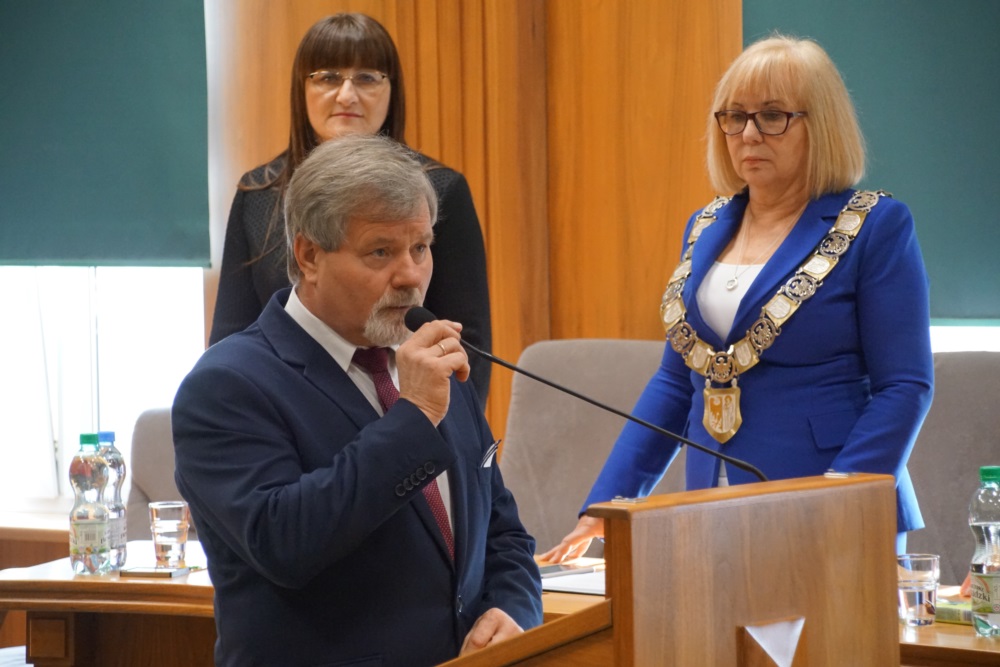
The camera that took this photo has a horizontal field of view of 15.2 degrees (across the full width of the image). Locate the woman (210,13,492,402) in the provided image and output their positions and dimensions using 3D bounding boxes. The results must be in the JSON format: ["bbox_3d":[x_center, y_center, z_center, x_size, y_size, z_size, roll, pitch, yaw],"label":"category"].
[{"bbox_3d":[-0.253,0.269,6.519,0.490,1.650,0.310,-1,4,2],"label":"woman"}]

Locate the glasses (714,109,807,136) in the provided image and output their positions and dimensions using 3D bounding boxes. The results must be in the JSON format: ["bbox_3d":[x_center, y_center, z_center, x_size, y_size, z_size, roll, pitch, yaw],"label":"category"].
[{"bbox_3d":[0.439,-0.339,5.991,0.140,0.043,0.143,2,5,31],"label":"glasses"}]

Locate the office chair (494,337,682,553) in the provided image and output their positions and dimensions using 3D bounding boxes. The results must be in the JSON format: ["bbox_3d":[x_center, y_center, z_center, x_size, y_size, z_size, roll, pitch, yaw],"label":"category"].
[{"bbox_3d":[0.156,0.565,6.461,0.600,1.060,0.620,0,4,14],"label":"office chair"}]

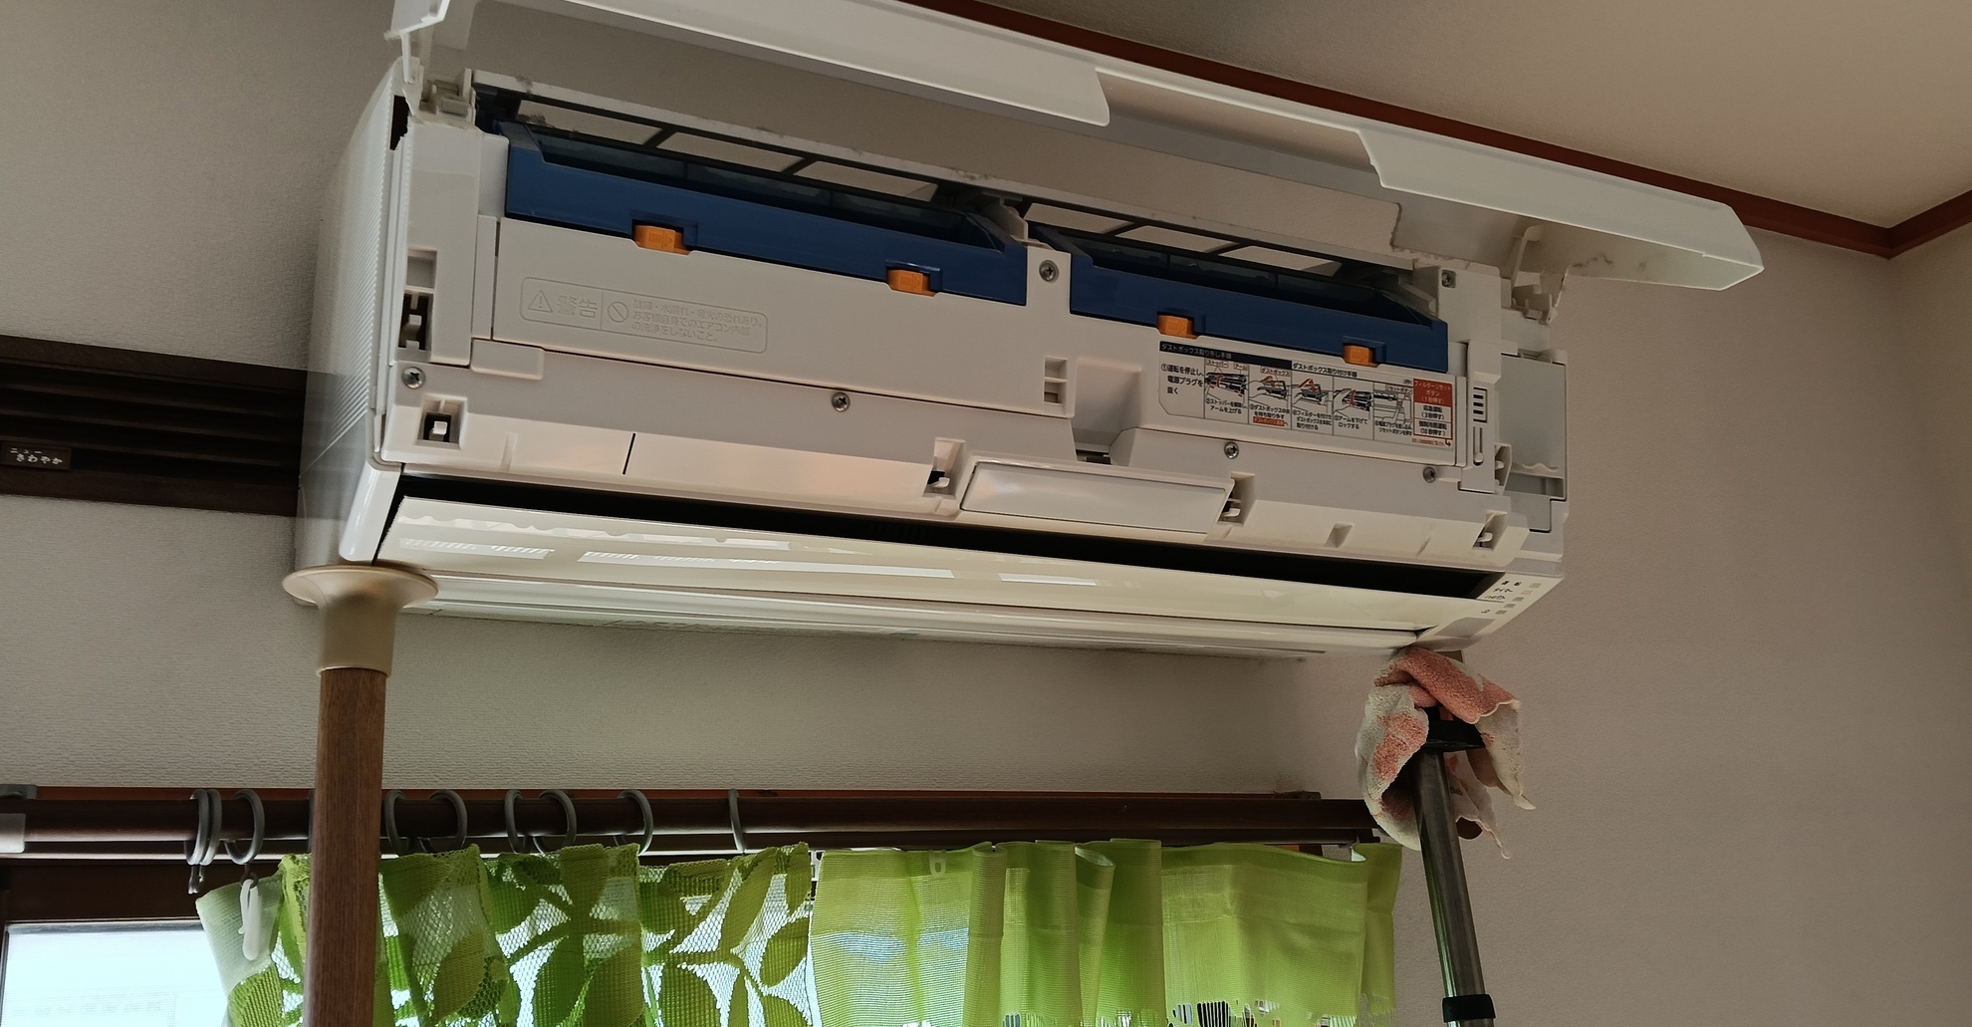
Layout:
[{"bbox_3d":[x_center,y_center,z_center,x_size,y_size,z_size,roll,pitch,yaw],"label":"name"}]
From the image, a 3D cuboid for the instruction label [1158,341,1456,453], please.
[{"bbox_3d":[0.207,-0.072,0.973,0.230,0.044,0.002,5,-7,-26],"label":"instruction label"}]

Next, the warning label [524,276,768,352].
[{"bbox_3d":[-0.173,-0.101,0.789,0.126,0.021,0.002,5,-7,-26],"label":"warning label"}]

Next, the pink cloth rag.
[{"bbox_3d":[0.325,0.169,1.093,0.112,0.138,0.100,-8,-17,15],"label":"pink cloth rag"}]

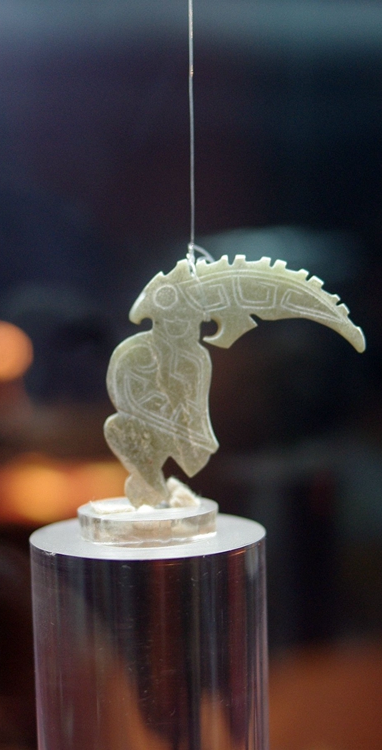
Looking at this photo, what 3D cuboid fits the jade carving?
[{"bbox_3d":[0.012,0.002,0.255,0.069,0.066,0.006,-1,3,-6],"label":"jade carving"}]

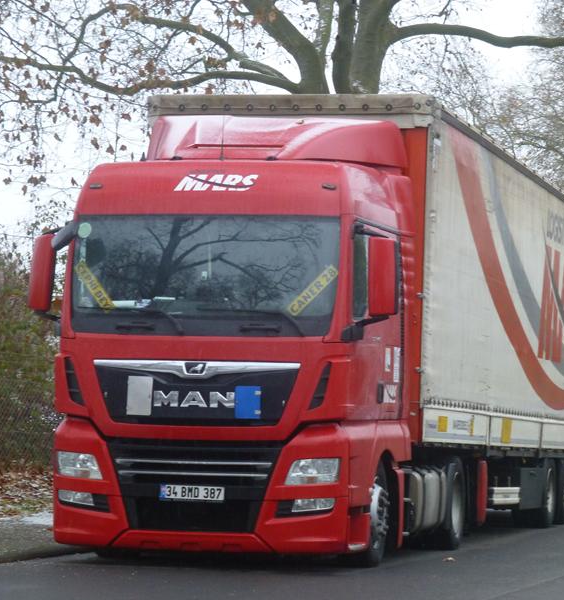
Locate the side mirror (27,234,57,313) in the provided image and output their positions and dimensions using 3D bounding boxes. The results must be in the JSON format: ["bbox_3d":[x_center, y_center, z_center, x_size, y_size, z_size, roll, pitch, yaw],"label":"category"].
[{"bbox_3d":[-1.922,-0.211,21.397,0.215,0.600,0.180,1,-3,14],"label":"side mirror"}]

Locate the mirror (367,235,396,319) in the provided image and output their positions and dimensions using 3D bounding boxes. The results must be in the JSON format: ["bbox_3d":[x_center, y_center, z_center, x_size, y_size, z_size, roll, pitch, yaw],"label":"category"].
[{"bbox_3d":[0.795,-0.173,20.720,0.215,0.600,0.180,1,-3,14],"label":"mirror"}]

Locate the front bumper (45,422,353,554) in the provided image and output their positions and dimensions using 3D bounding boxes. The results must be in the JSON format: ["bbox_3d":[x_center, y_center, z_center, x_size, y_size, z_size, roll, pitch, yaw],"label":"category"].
[{"bbox_3d":[-0.658,1.454,20.762,2.440,1.010,0.480,1,-3,14],"label":"front bumper"}]

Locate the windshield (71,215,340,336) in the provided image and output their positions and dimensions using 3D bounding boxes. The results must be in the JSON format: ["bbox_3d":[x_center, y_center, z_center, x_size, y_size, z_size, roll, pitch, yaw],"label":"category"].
[{"bbox_3d":[-0.627,-0.186,20.805,2.170,0.950,0.260,1,-10,14],"label":"windshield"}]

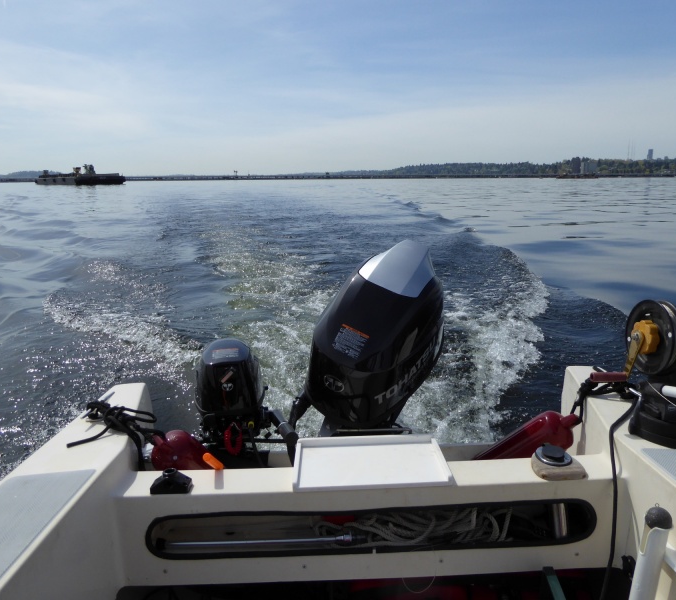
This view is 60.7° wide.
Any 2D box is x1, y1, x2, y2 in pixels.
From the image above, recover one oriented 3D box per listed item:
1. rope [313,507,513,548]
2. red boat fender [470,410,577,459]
[{"bbox_3d":[0.270,0.807,2.096,0.720,0.130,0.180,-1,9,-3],"label":"rope"},{"bbox_3d":[0.690,0.615,2.263,0.580,0.165,0.165,-39,10,19],"label":"red boat fender"}]

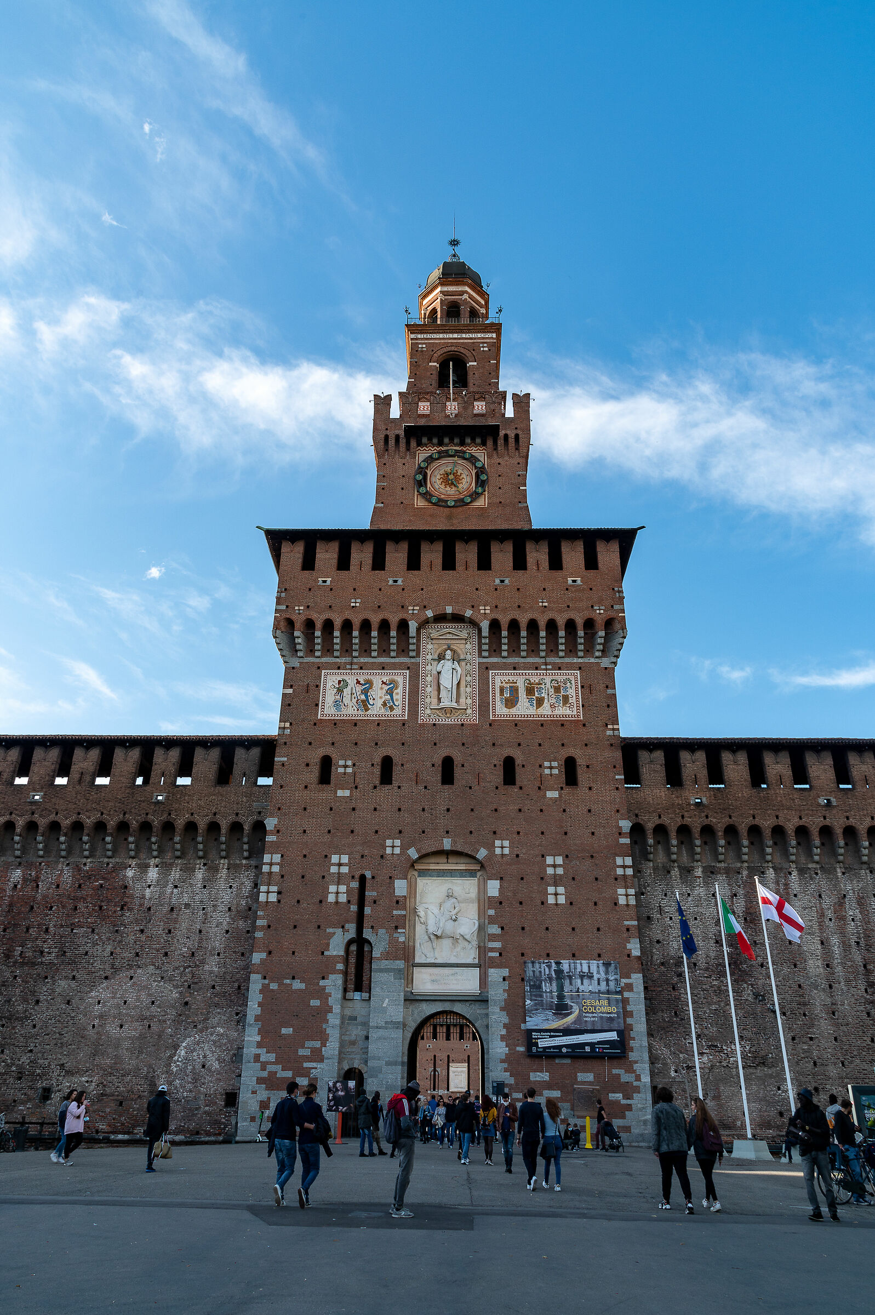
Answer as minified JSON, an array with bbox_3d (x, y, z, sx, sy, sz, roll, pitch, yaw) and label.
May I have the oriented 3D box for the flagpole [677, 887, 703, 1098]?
[{"bbox_3d":[9.511,13.094,33.042,0.150,8.584,0.150,1,-27,0],"label":"flagpole"}]

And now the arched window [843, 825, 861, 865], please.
[{"bbox_3d":[23.225,10.526,49.109,0.875,2.187,0.600,0,-27,2],"label":"arched window"}]

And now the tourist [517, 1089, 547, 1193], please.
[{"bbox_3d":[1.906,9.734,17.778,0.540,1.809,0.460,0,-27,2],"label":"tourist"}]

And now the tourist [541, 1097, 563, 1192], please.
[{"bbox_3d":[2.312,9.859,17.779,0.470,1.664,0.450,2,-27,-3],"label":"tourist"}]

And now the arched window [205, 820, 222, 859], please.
[{"bbox_3d":[-12.832,10.416,50.107,0.908,2.291,0.600,0,-27,2],"label":"arched window"}]

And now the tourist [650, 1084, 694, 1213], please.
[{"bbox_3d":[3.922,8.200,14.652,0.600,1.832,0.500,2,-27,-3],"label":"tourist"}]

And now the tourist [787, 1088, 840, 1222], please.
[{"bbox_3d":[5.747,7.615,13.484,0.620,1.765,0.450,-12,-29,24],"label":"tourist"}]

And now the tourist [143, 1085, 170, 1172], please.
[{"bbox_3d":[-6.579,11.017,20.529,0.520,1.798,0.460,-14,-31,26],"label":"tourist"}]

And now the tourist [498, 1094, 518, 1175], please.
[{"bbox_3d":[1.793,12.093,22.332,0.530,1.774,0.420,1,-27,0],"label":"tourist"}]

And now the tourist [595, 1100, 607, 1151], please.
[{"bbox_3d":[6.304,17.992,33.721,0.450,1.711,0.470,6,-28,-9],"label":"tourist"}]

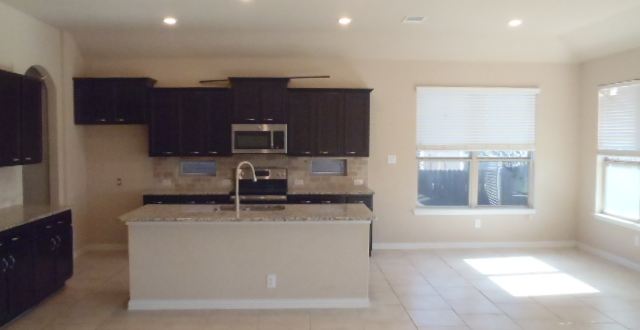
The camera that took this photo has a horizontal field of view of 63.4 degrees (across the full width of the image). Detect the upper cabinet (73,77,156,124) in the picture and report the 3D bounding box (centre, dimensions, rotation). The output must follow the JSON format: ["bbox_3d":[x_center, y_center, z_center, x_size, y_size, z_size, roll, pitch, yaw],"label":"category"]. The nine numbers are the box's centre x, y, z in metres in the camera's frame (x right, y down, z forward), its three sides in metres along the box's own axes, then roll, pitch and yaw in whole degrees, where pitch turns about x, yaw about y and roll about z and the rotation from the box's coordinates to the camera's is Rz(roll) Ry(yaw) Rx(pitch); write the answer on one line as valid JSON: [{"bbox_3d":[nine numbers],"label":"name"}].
[{"bbox_3d":[-2.826,-0.867,7.195,0.980,0.617,0.440,0,3,-2],"label":"upper cabinet"}]

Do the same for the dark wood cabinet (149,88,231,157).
[{"bbox_3d":[-1.786,-0.590,7.272,1.123,0.946,0.345,0,3,-2],"label":"dark wood cabinet"}]

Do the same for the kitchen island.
[{"bbox_3d":[-0.706,0.919,5.438,2.447,0.900,1.010,0,3,-2],"label":"kitchen island"}]

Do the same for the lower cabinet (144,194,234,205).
[{"bbox_3d":[-1.781,0.829,7.234,1.145,0.885,0.630,0,3,-2],"label":"lower cabinet"}]

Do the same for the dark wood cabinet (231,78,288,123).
[{"bbox_3d":[-0.834,-0.885,7.284,0.801,0.633,0.365,0,3,-2],"label":"dark wood cabinet"}]

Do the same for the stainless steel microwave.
[{"bbox_3d":[-0.833,-0.368,7.316,0.756,0.398,0.415,0,3,-2],"label":"stainless steel microwave"}]

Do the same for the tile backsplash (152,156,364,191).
[{"bbox_3d":[-0.847,0.111,7.509,3.119,0.465,0.030,0,3,-2],"label":"tile backsplash"}]

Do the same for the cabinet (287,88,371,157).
[{"bbox_3d":[0.119,-0.593,7.347,1.156,0.949,0.345,0,3,-2],"label":"cabinet"}]

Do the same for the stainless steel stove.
[{"bbox_3d":[-0.809,0.664,7.196,0.734,1.213,0.665,0,3,-2],"label":"stainless steel stove"}]

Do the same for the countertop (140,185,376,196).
[{"bbox_3d":[-0.809,0.359,7.210,3.058,0.040,0.645,0,3,-2],"label":"countertop"}]

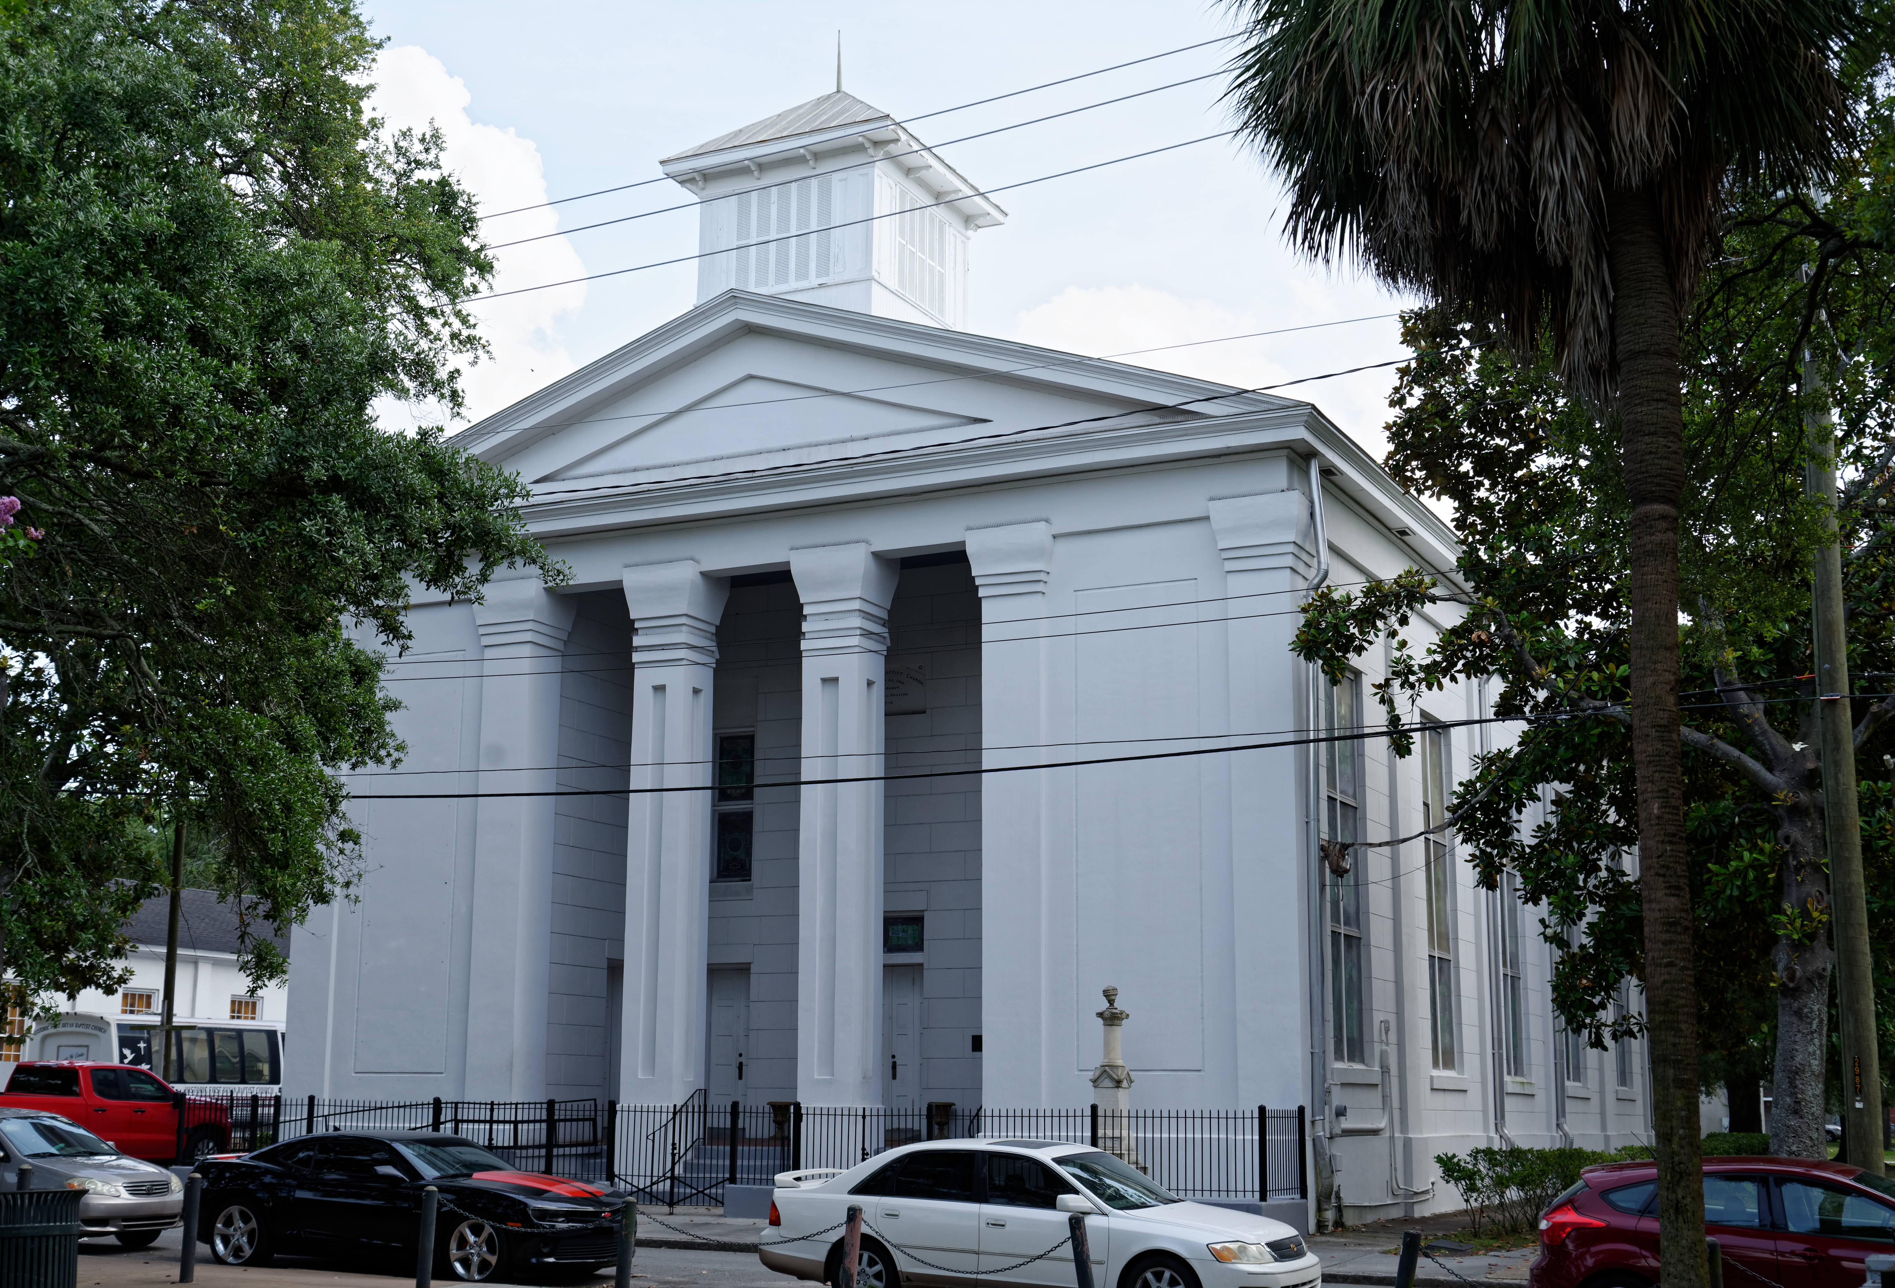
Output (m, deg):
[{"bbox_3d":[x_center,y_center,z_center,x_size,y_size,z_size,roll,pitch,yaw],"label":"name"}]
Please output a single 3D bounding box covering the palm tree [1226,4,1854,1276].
[{"bbox_3d":[4.246,-0.567,14.922,4.300,10.700,4.200,-3,-12,16],"label":"palm tree"}]

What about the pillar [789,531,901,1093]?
[{"bbox_3d":[-1.636,2.762,34.727,1.380,8.590,1.100,-5,-13,27],"label":"pillar"}]

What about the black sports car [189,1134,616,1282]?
[{"bbox_3d":[-5.253,5.508,22.179,4.840,1.370,1.920,-5,-13,25],"label":"black sports car"}]

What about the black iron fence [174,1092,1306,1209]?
[{"bbox_3d":[-3.970,7.484,33.271,18.680,1.480,1.500,-5,-13,27],"label":"black iron fence"}]

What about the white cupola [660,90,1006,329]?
[{"bbox_3d":[-1.928,-7.300,39.620,4.460,5.220,4.500,-5,-13,27],"label":"white cupola"}]

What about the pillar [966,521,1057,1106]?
[{"bbox_3d":[1.070,2.469,33.374,1.400,8.570,1.100,-5,-13,27],"label":"pillar"}]

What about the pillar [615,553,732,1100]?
[{"bbox_3d":[-4.514,3.018,36.206,1.370,8.670,1.150,-5,-13,27],"label":"pillar"}]

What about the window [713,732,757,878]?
[{"bbox_3d":[-3.915,2.931,40.851,0.950,2.750,0.150,-5,-13,27],"label":"window"}]

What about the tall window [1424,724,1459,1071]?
[{"bbox_3d":[8.197,4.237,37.853,0.180,5.770,2.050,-5,-13,27],"label":"tall window"}]

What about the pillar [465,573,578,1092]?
[{"bbox_3d":[-7.234,3.231,37.613,1.370,8.610,1.200,-5,-13,27],"label":"pillar"}]

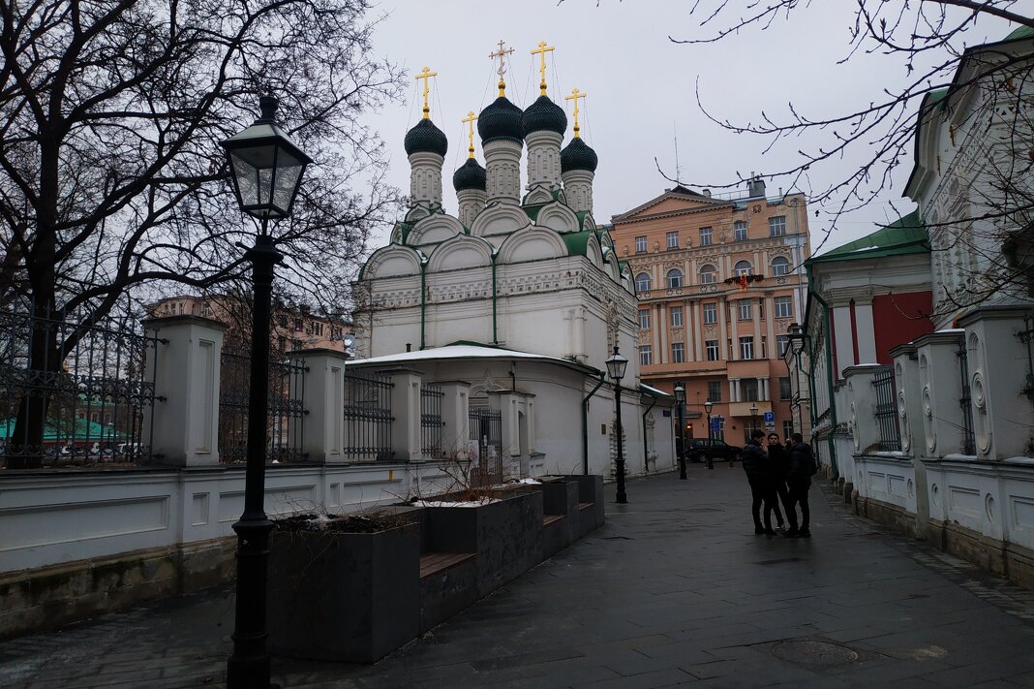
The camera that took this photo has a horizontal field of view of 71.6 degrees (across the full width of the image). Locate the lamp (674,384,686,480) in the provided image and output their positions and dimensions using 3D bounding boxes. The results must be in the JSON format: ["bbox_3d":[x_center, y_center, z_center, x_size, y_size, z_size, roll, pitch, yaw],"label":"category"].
[{"bbox_3d":[7.285,3.784,31.732,0.480,4.236,0.480,-4,-8,20],"label":"lamp"}]

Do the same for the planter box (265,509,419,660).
[{"bbox_3d":[-1.516,1.994,5.965,1.170,0.940,0.810,-4,-8,17],"label":"planter box"}]

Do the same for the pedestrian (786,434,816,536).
[{"bbox_3d":[4.814,2.363,12.200,0.480,1.720,0.520,-3,-8,14],"label":"pedestrian"}]

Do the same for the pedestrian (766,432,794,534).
[{"bbox_3d":[4.709,2.455,12.911,0.520,1.740,0.420,-1,-8,3],"label":"pedestrian"}]

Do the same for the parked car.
[{"bbox_3d":[16.331,8.577,58.000,4.650,1.720,1.850,-1,-8,1],"label":"parked car"}]

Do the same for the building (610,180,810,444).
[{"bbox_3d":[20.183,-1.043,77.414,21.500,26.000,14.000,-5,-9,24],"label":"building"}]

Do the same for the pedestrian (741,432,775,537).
[{"bbox_3d":[4.265,2.408,12.627,0.450,1.770,0.520,1,-8,-12],"label":"pedestrian"}]

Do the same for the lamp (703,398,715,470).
[{"bbox_3d":[11.682,5.408,43.473,0.480,4.236,0.480,-4,-8,20],"label":"lamp"}]

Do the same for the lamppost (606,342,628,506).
[{"bbox_3d":[2.794,2.179,19.718,0.490,4.236,0.490,-4,-8,22],"label":"lamppost"}]

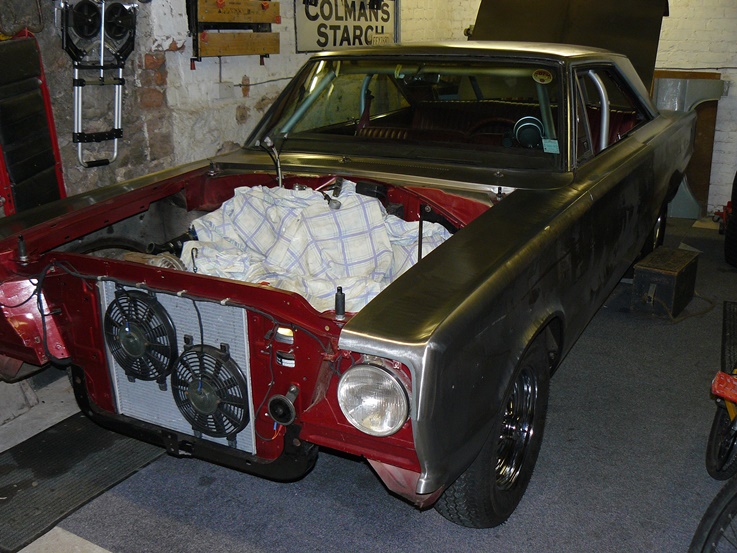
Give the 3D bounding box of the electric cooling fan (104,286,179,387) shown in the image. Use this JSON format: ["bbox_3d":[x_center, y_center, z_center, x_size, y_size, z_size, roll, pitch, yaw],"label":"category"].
[{"bbox_3d":[-0.687,0.189,2.261,0.275,0.305,0.060,9,19,27],"label":"electric cooling fan"}]

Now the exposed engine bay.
[{"bbox_3d":[-0.300,-0.005,2.690,1.300,0.500,1.100,9,19,27],"label":"exposed engine bay"}]

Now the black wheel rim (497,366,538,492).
[{"bbox_3d":[0.390,0.461,2.431,0.170,0.392,0.392,9,19,29],"label":"black wheel rim"}]

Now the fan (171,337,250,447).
[{"bbox_3d":[-0.462,0.336,2.183,0.275,0.305,0.060,9,19,27],"label":"fan"}]

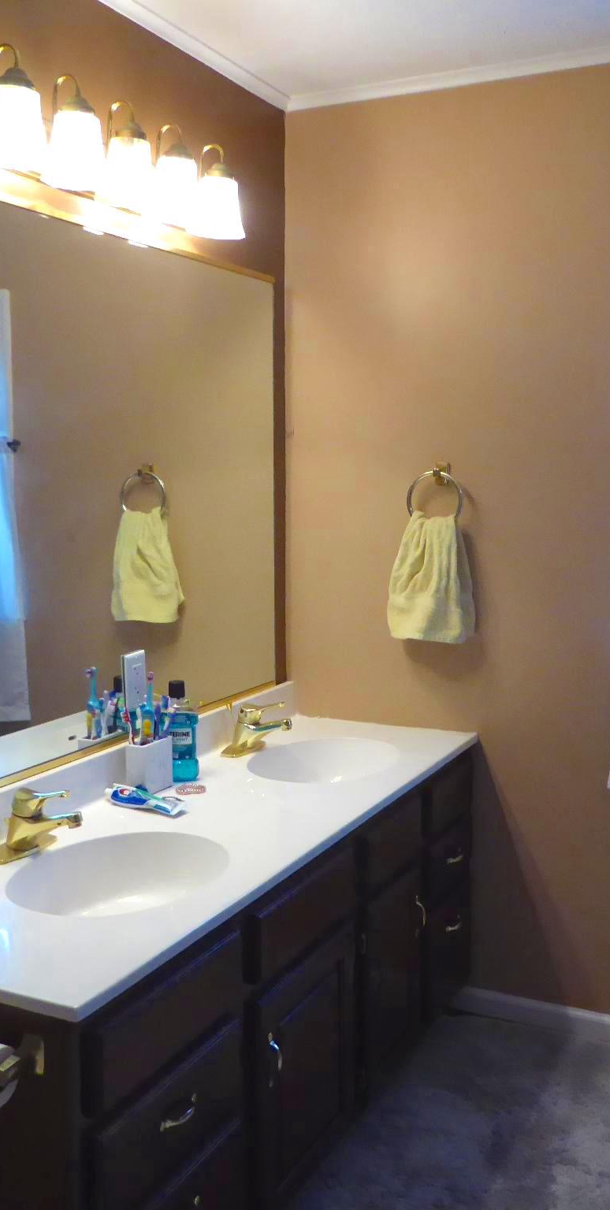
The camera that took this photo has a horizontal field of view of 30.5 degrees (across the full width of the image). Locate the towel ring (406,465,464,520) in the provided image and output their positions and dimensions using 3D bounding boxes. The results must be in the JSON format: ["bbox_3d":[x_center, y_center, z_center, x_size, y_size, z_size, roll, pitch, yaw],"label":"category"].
[{"bbox_3d":[0.340,-0.277,2.880,0.150,0.167,0.054,3,8,26],"label":"towel ring"}]

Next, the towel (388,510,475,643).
[{"bbox_3d":[0.324,-0.081,2.888,0.230,0.336,0.080,3,8,26],"label":"towel"}]

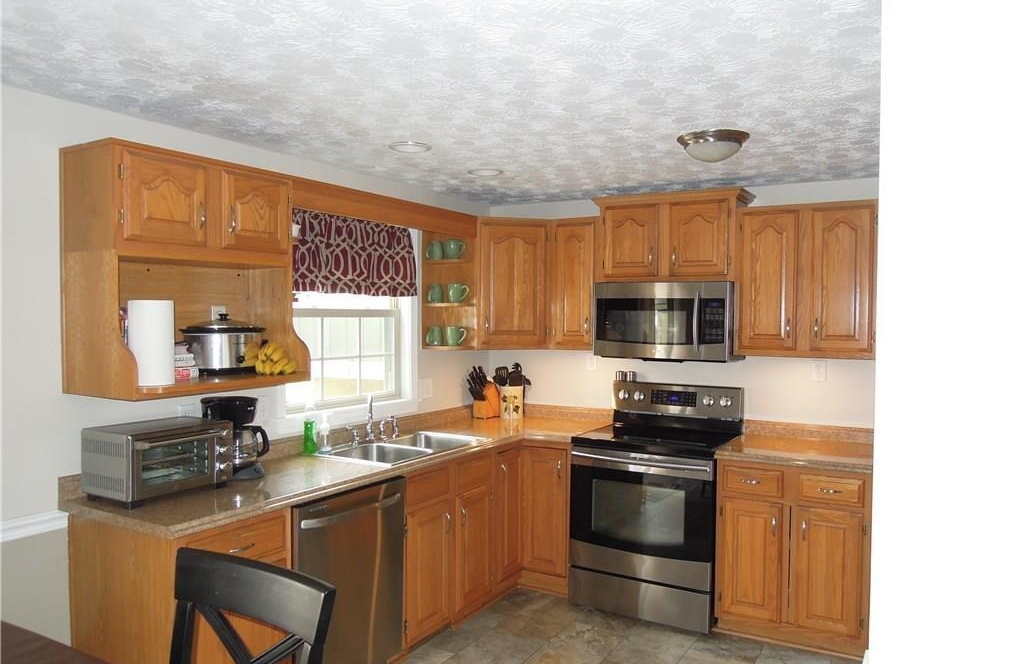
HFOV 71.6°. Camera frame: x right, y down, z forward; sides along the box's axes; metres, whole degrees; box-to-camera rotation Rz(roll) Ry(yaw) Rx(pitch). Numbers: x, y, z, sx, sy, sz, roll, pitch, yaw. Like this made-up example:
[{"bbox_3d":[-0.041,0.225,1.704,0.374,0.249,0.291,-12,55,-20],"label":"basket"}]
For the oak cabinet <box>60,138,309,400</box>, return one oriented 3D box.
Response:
[{"bbox_3d":[-1.179,-0.211,2.653,0.423,0.838,0.740,1,2,30],"label":"oak cabinet"}]

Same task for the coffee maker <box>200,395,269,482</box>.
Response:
[{"bbox_3d":[-1.131,0.419,2.891,0.260,0.335,0.190,0,1,6],"label":"coffee maker"}]

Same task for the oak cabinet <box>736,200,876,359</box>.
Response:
[{"bbox_3d":[1.524,-0.262,3.664,0.680,0.770,0.335,1,1,31],"label":"oak cabinet"}]

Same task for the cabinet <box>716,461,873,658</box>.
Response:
[{"bbox_3d":[1.438,1.049,3.550,0.667,0.873,0.630,1,2,30],"label":"cabinet"}]

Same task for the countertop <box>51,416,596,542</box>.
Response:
[{"bbox_3d":[-0.467,0.598,3.441,0.938,0.048,2.787,1,1,31],"label":"countertop"}]

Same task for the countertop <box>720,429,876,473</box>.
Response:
[{"bbox_3d":[1.444,0.603,3.551,0.680,0.048,0.637,1,1,31],"label":"countertop"}]

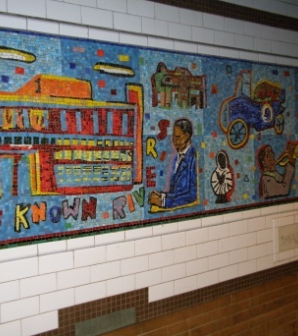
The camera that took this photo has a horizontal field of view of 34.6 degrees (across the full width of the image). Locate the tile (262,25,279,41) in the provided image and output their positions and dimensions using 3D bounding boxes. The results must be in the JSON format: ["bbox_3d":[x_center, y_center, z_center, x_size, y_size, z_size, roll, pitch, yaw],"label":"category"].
[{"bbox_3d":[0.666,-0.749,2.656,0.150,0.075,0.010,-4,5,-38],"label":"tile"}]

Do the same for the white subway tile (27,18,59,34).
[{"bbox_3d":[-0.400,-0.539,1.819,0.133,0.050,0.012,-4,5,-38],"label":"white subway tile"}]

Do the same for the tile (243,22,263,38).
[{"bbox_3d":[0.562,-0.744,2.588,0.152,0.076,0.010,-3,4,-38],"label":"tile"}]

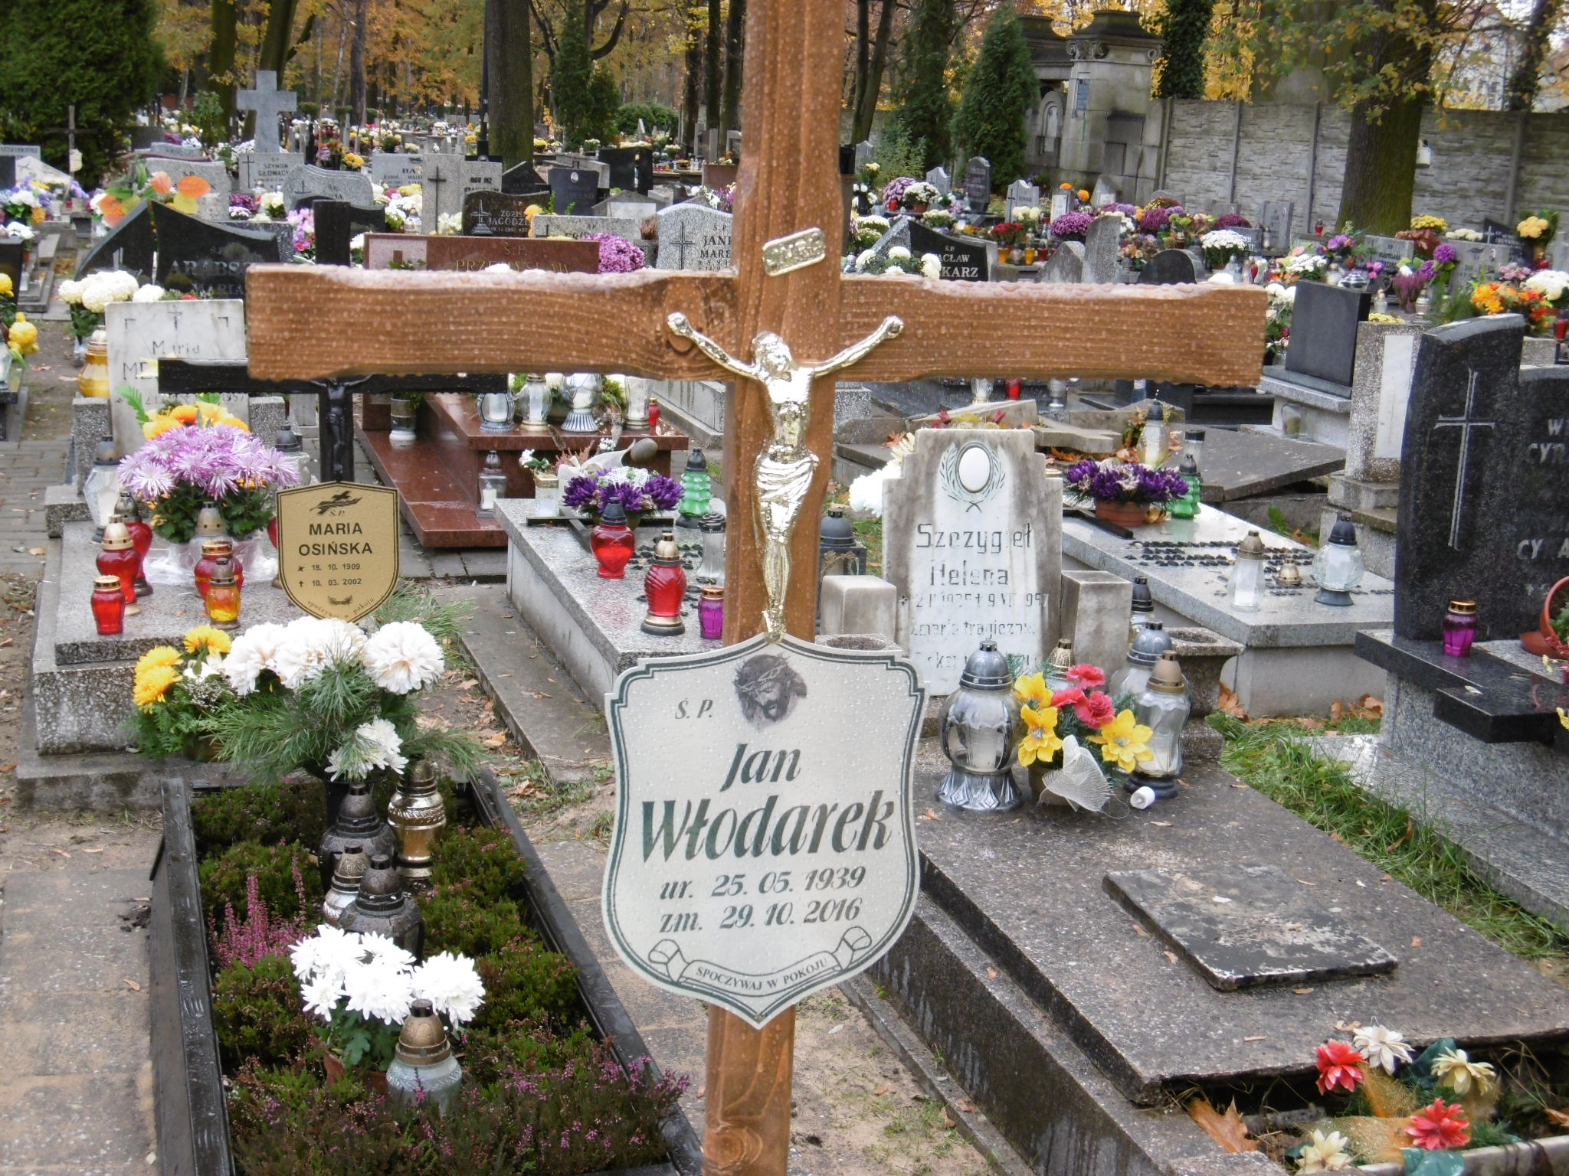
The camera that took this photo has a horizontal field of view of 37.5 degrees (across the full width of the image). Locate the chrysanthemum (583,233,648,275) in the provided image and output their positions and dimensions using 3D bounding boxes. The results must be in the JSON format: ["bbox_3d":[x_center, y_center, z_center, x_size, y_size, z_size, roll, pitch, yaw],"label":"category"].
[{"bbox_3d":[-0.797,-1.497,10.400,0.350,0.280,0.330,2,13,-4],"label":"chrysanthemum"}]

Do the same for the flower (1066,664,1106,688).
[{"bbox_3d":[0.531,0.154,4.070,0.064,0.042,0.060,4,13,7],"label":"flower"}]

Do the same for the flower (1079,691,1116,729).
[{"bbox_3d":[0.585,0.228,4.320,0.068,0.064,0.055,4,12,8],"label":"flower"}]

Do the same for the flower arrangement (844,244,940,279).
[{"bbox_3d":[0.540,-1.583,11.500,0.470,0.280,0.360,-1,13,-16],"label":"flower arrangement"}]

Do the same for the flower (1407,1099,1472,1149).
[{"bbox_3d":[0.865,0.711,3.058,0.080,0.060,0.060,6,13,17],"label":"flower"}]

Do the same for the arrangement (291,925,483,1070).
[{"bbox_3d":[-0.599,0.646,3.460,0.281,0.267,0.281,-1,11,-10],"label":"arrangement"}]

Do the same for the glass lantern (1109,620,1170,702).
[{"bbox_3d":[0.740,0.219,4.640,0.168,0.298,0.168,3,11,9],"label":"glass lantern"}]

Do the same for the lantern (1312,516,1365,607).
[{"bbox_3d":[1.525,-0.072,6.363,0.143,0.240,0.143,-1,13,-16],"label":"lantern"}]

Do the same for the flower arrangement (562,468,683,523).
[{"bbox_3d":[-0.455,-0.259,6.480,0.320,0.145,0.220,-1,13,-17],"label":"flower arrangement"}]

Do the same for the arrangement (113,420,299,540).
[{"bbox_3d":[-1.480,-0.272,5.932,0.440,0.310,0.400,-1,13,-16],"label":"arrangement"}]

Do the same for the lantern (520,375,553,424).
[{"bbox_3d":[-1.076,-0.866,10.022,0.154,0.293,0.154,0,11,-6],"label":"lantern"}]

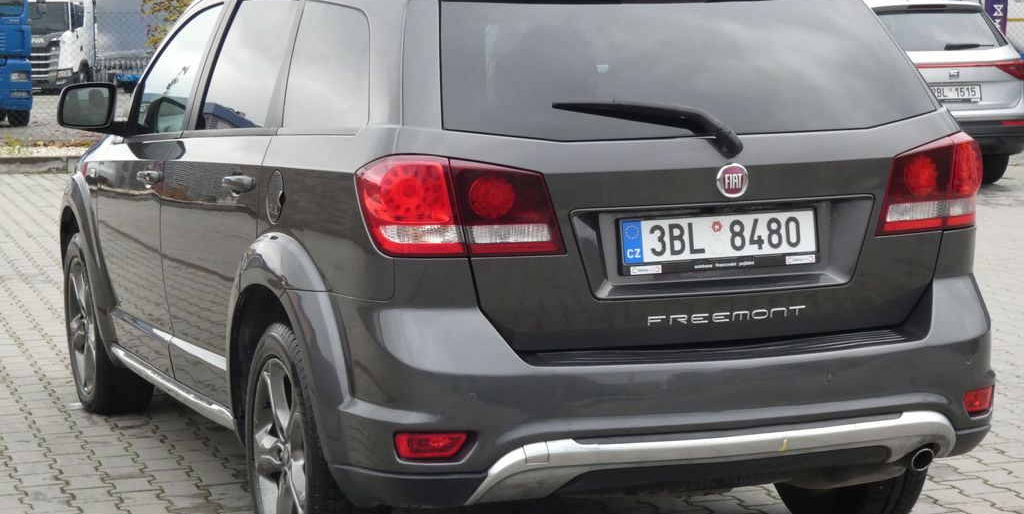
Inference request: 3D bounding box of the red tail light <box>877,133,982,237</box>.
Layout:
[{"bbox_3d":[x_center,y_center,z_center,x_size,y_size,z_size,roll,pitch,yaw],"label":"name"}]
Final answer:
[{"bbox_3d":[1.076,-0.190,5.585,0.473,0.243,0.128,-6,8,-39],"label":"red tail light"}]

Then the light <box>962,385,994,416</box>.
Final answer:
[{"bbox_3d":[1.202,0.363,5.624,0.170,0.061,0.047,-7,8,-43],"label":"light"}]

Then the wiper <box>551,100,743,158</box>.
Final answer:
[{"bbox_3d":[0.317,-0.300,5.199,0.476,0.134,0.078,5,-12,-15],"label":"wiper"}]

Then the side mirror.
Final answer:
[{"bbox_3d":[-1.494,-0.526,7.739,0.245,0.185,0.170,-3,7,-21],"label":"side mirror"}]

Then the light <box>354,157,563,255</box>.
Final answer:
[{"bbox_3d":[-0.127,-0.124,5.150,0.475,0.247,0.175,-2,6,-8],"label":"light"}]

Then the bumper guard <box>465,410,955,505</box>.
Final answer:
[{"bbox_3d":[0.546,0.478,5.309,1.330,0.178,0.220,-3,7,-21],"label":"bumper guard"}]

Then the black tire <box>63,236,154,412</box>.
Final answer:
[{"bbox_3d":[-1.578,0.251,8.541,0.231,0.720,0.722,-3,7,-21],"label":"black tire"}]

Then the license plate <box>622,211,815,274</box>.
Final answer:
[{"bbox_3d":[0.509,-0.045,5.319,0.525,0.118,0.020,-3,-2,-21],"label":"license plate"}]

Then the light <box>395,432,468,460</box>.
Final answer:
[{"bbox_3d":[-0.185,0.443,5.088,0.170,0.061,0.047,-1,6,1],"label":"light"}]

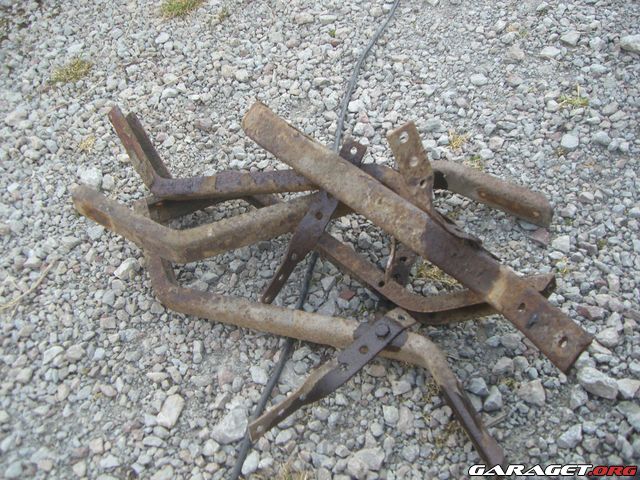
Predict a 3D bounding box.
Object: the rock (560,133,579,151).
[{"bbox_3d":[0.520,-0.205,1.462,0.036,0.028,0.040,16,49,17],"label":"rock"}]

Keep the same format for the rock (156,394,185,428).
[{"bbox_3d":[-0.224,0.258,1.058,0.027,0.020,0.049,25,54,19],"label":"rock"}]

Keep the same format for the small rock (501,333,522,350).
[{"bbox_3d":[0.319,0.169,1.172,0.035,0.021,0.030,6,52,5],"label":"small rock"}]

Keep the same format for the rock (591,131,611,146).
[{"bbox_3d":[0.578,-0.208,1.445,0.036,0.024,0.030,6,50,5],"label":"rock"}]

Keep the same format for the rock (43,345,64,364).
[{"bbox_3d":[-0.439,0.189,1.157,0.019,0.018,0.039,38,61,26],"label":"rock"}]

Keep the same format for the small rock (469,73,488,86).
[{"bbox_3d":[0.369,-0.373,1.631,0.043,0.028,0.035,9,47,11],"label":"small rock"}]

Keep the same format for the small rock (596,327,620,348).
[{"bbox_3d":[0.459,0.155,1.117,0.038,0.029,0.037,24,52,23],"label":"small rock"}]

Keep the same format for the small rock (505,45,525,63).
[{"bbox_3d":[0.469,-0.449,1.696,0.048,0.038,0.049,11,47,13],"label":"small rock"}]

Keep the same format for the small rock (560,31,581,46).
[{"bbox_3d":[0.599,-0.482,1.680,0.045,0.027,0.038,-16,54,-12],"label":"small rock"}]

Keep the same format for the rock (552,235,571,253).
[{"bbox_3d":[0.447,0.006,1.299,0.030,0.021,0.036,0,52,0],"label":"rock"}]

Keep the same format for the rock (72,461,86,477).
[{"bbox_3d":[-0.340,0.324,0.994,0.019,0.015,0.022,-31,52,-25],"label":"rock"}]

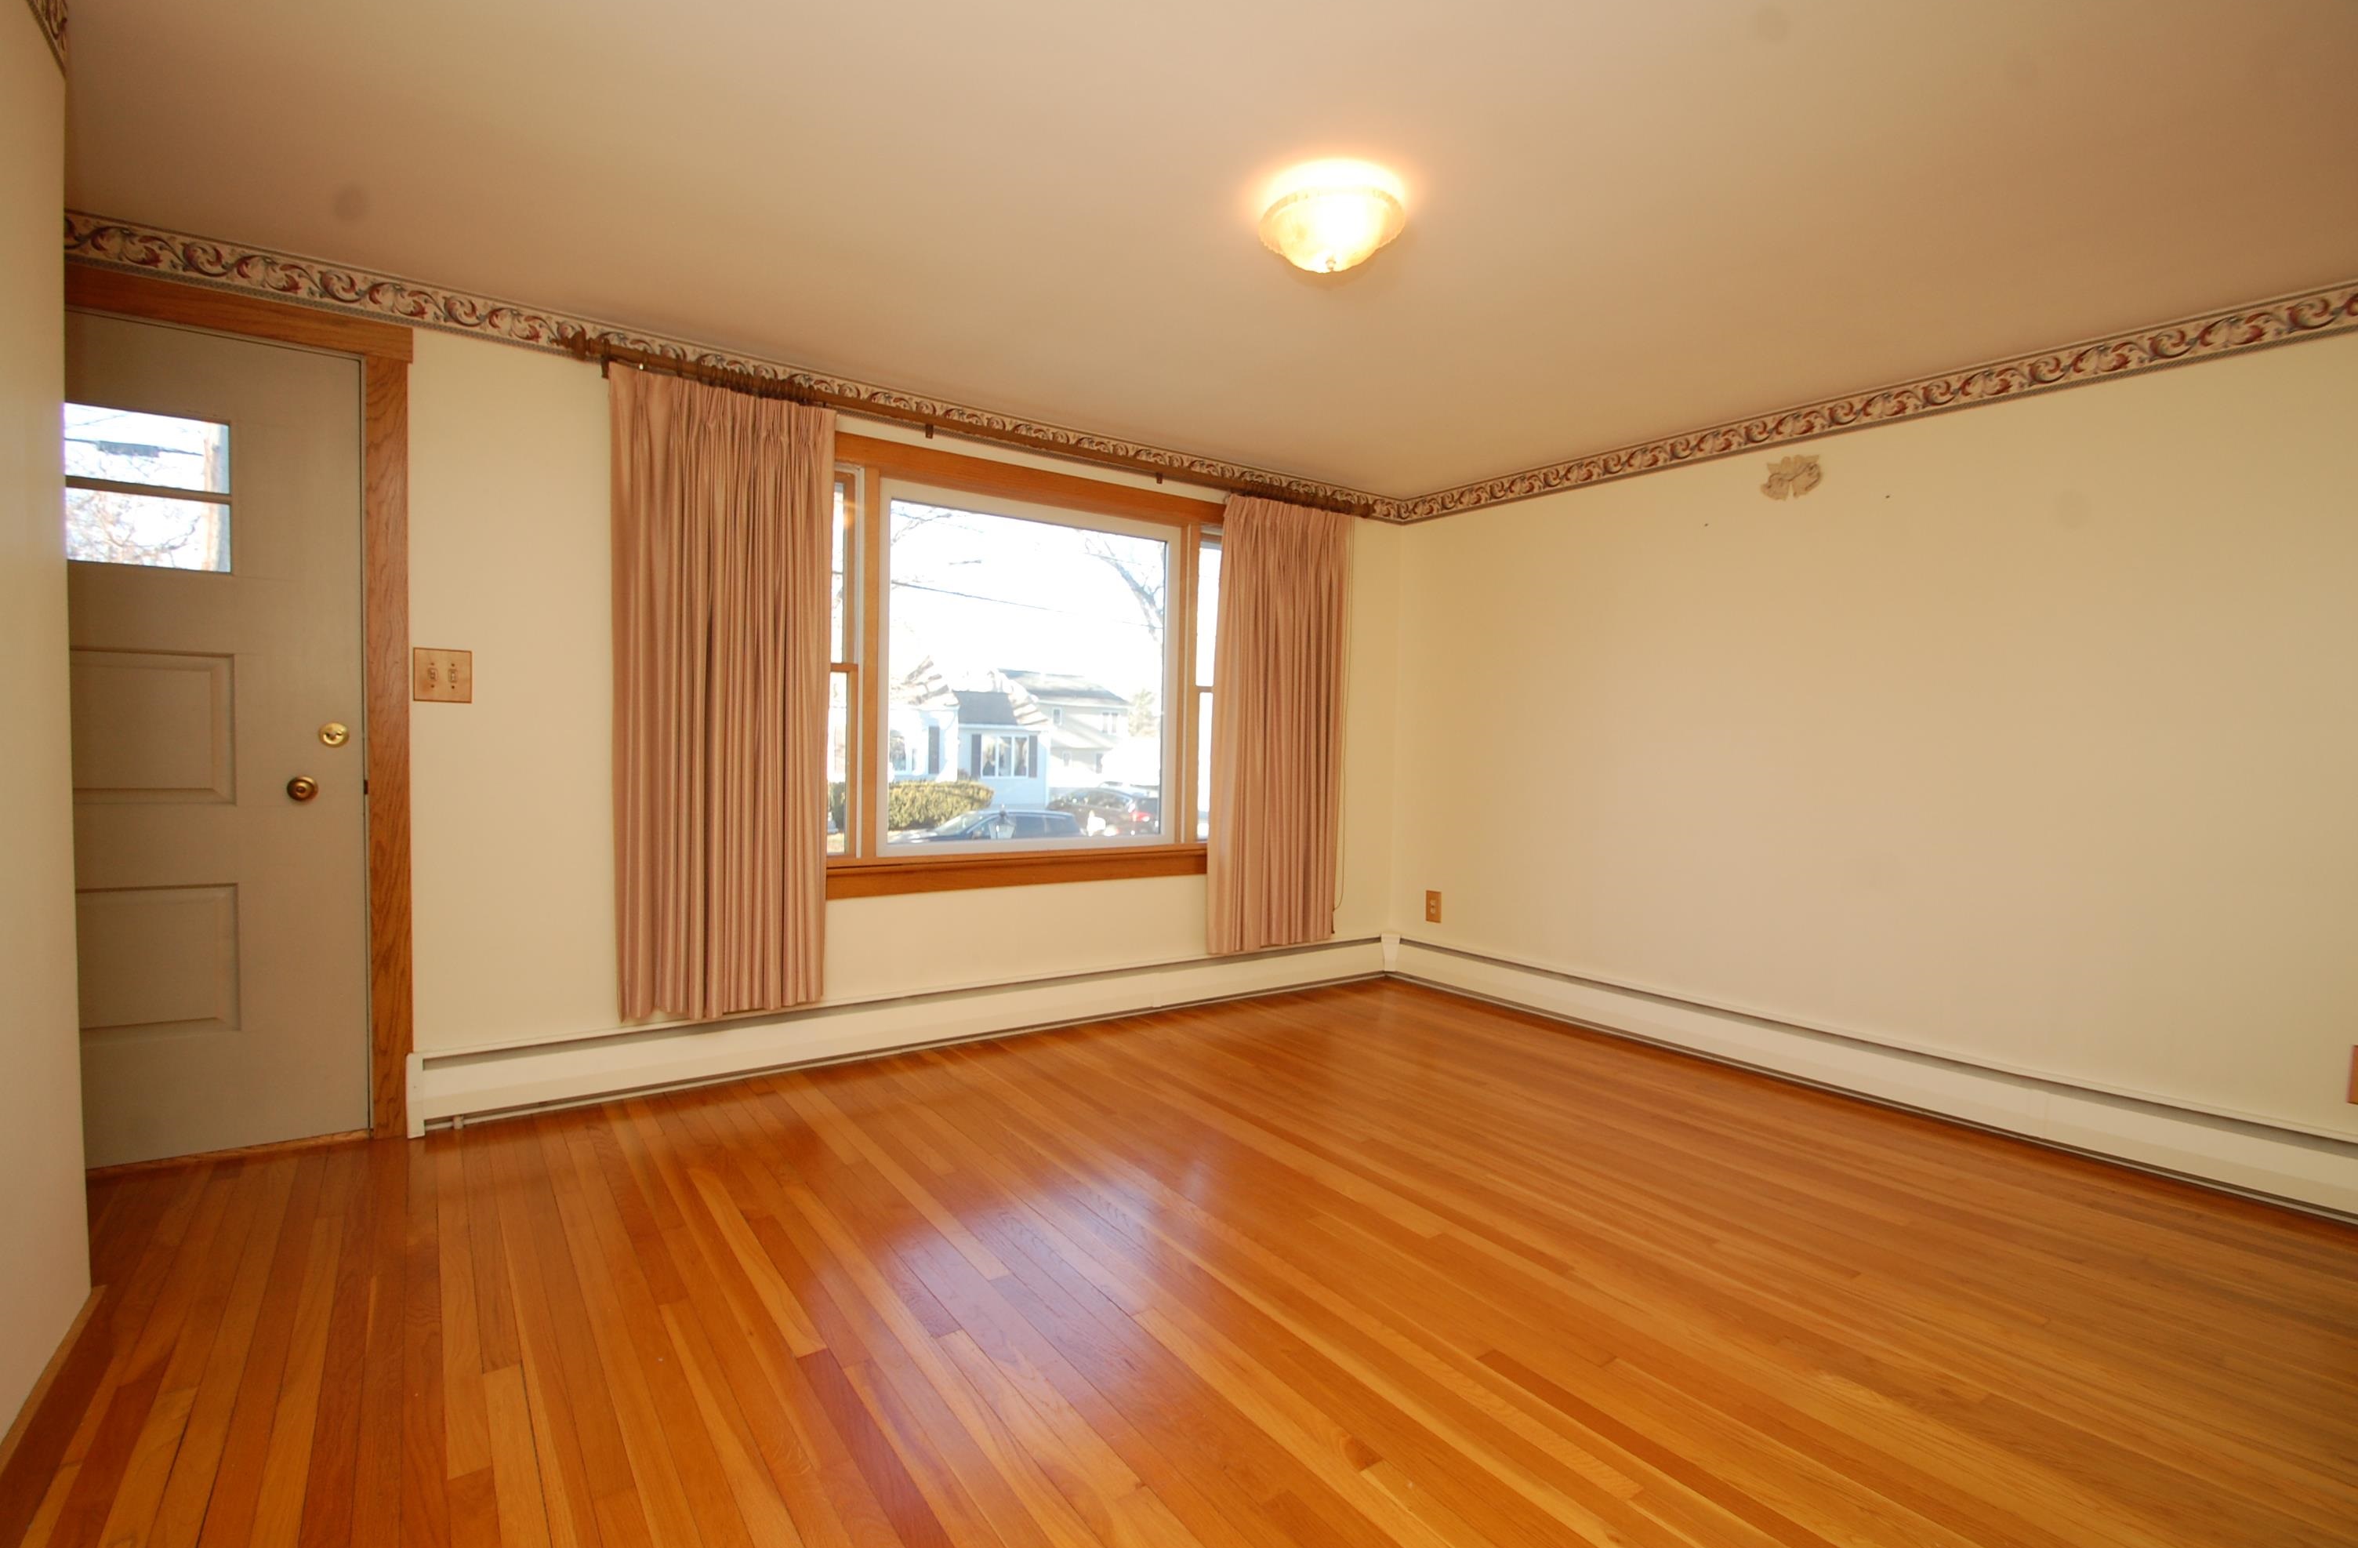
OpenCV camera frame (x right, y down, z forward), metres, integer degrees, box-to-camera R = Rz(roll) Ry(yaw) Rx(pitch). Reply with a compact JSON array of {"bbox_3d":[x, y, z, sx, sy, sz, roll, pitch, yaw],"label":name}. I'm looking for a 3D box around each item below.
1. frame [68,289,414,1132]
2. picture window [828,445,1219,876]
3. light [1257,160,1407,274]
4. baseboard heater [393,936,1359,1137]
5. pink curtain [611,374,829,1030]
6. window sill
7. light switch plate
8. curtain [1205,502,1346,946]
[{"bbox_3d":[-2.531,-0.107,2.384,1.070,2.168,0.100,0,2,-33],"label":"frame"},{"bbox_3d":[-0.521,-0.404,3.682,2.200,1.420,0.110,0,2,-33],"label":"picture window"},{"bbox_3d":[0.325,-1.152,2.083,0.300,0.150,0.300,1,2,0],"label":"light"},{"bbox_3d":[-0.556,0.871,3.639,3.625,0.208,0.070,0,2,-33],"label":"baseboard heater"},{"bbox_3d":[-1.375,-0.212,2.987,0.620,1.865,0.100,0,2,-33],"label":"pink curtain"},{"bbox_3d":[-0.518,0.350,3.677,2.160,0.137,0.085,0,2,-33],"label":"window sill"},{"bbox_3d":[-2.005,-0.265,2.675,0.130,0.142,0.012,0,2,-33],"label":"light switch plate"},{"bbox_3d":[0.419,-0.206,4.154,0.730,1.855,0.100,0,2,-33],"label":"curtain"}]

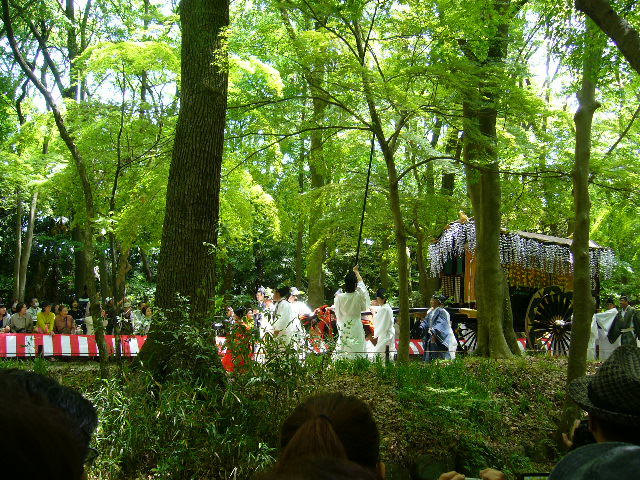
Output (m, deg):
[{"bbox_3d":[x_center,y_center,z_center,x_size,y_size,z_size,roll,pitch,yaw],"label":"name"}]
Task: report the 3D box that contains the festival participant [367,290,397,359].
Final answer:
[{"bbox_3d":[1.372,1.898,14.200,0.600,1.680,0.520,-1,-4,17],"label":"festival participant"}]

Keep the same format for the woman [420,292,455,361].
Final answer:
[{"bbox_3d":[2.687,2.036,14.800,0.700,1.600,0.600,2,-4,-22],"label":"woman"}]

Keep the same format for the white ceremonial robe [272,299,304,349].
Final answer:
[{"bbox_3d":[-0.693,1.887,13.800,0.600,1.260,0.520,-1,-4,12],"label":"white ceremonial robe"}]

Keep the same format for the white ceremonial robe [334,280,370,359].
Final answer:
[{"bbox_3d":[0.638,1.590,12.700,0.680,1.560,0.500,2,-9,-8],"label":"white ceremonial robe"}]

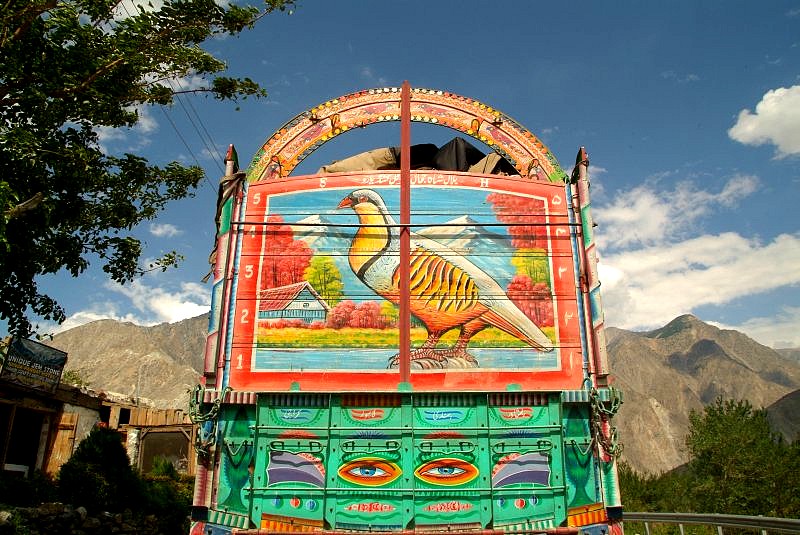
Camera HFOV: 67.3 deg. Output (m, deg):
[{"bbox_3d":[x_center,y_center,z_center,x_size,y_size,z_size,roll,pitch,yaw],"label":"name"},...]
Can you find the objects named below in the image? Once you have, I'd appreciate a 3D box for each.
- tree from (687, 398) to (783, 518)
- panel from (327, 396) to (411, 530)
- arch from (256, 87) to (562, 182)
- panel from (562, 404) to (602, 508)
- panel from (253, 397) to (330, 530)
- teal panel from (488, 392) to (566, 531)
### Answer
[{"bbox_3d":[13.379,7.738,23.946,3.793,4.932,3.603,0,-17,-1],"label":"tree"},{"bbox_3d":[-0.176,1.116,3.484,0.482,0.739,0.060,0,-17,-1],"label":"panel"},{"bbox_3d":[0.056,-0.894,4.151,2.194,0.725,0.120,0,-17,-1],"label":"arch"},{"bbox_3d":[1.055,1.098,3.512,0.204,0.576,0.060,0,-17,-1],"label":"panel"},{"bbox_3d":[-0.626,1.111,3.477,0.429,0.732,0.060,0,-17,-1],"label":"panel"},{"bbox_3d":[0.736,1.118,3.500,0.440,0.737,0.060,0,-17,-1],"label":"teal panel"}]

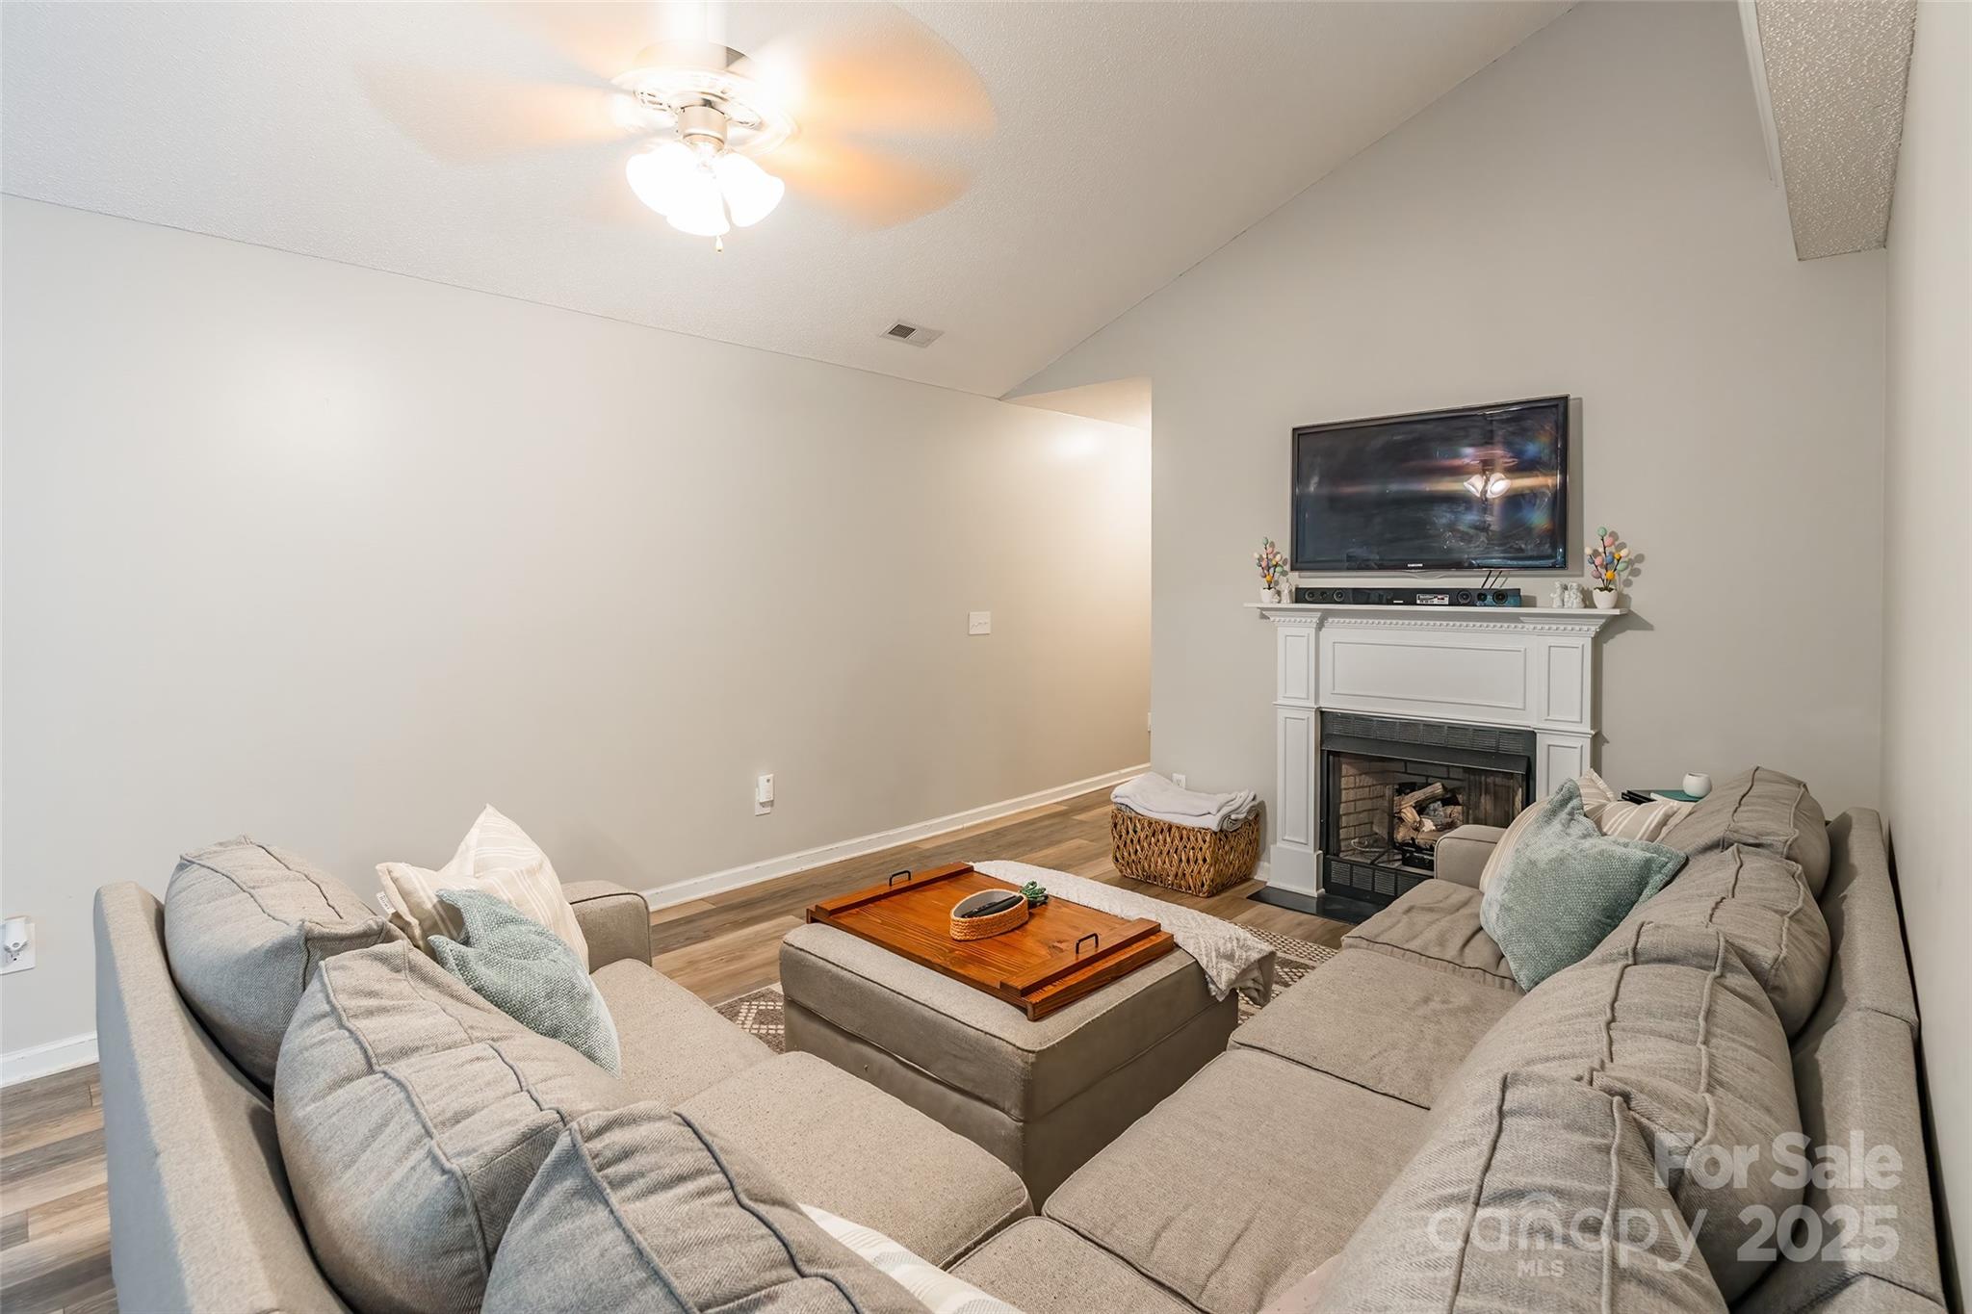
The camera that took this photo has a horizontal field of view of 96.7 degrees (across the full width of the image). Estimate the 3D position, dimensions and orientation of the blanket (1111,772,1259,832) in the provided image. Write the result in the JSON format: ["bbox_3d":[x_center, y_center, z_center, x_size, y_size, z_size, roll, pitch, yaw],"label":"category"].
[{"bbox_3d":[0.972,0.728,4.338,0.410,0.155,0.570,-5,6,-45],"label":"blanket"}]

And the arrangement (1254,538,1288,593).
[{"bbox_3d":[1.325,-0.427,4.098,0.130,0.250,0.135,-5,6,-45],"label":"arrangement"}]

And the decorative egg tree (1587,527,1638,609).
[{"bbox_3d":[2.251,-0.319,3.169,0.135,0.298,0.135,-5,6,-45],"label":"decorative egg tree"}]

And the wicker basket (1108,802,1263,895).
[{"bbox_3d":[0.980,0.924,4.349,0.430,0.310,0.590,-5,6,-45],"label":"wicker basket"}]

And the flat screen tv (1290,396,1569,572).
[{"bbox_3d":[1.793,-0.679,3.635,0.075,0.635,1.060,-5,6,-45],"label":"flat screen tv"}]

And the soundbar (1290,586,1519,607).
[{"bbox_3d":[1.749,-0.252,3.706,0.065,0.068,0.905,-5,6,-45],"label":"soundbar"}]

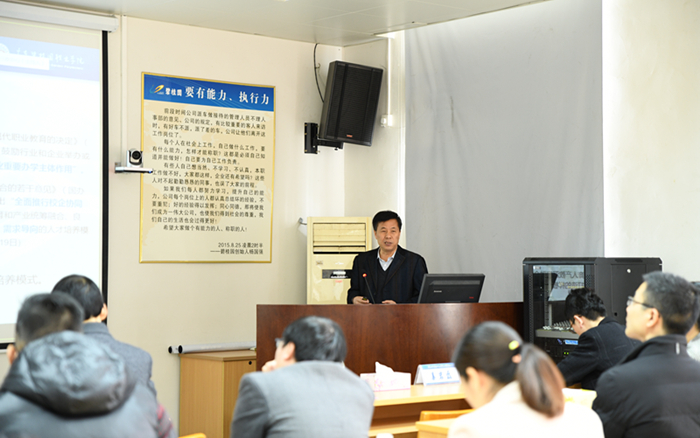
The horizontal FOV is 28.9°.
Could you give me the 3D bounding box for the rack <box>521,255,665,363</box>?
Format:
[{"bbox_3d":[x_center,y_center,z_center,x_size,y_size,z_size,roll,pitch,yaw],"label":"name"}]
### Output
[{"bbox_3d":[1.539,0.961,8.654,0.630,1.420,0.600,2,-3,-39],"label":"rack"}]

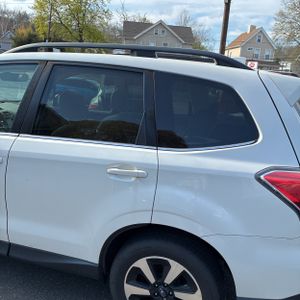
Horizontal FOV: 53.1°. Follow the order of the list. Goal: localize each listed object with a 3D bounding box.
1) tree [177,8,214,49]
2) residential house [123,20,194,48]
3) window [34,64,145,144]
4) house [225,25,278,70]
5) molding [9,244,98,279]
[{"bbox_3d":[9.455,-21.982,62.231,7.200,12.300,7.000,3,16,0],"label":"tree"},{"bbox_3d":[0.737,-19.051,56.523,12.200,8.900,9.300,0,16,-9],"label":"residential house"},{"bbox_3d":[-0.326,-0.264,1.701,0.710,0.430,0.050,8,-5,17],"label":"window"},{"bbox_3d":[18.061,-17.404,55.083,6.400,8.300,10.000,3,16,1],"label":"house"},{"bbox_3d":[-0.609,0.694,1.917,0.660,0.128,0.070,8,17,17],"label":"molding"}]

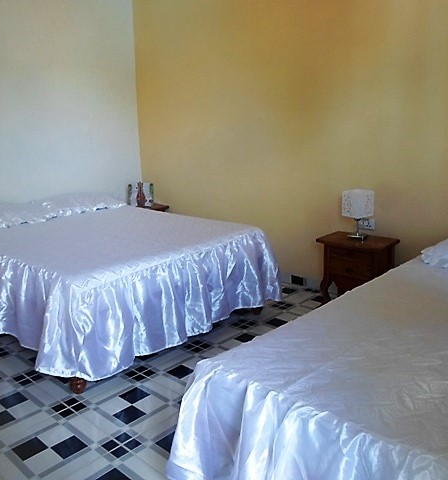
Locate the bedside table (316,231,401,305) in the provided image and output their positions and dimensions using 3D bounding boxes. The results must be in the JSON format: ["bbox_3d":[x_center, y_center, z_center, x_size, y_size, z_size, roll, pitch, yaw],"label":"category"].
[{"bbox_3d":[0.924,0.259,3.238,0.466,0.533,0.340,11,17,41],"label":"bedside table"}]

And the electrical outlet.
[{"bbox_3d":[1.031,-0.111,3.316,0.120,0.071,0.015,11,17,41],"label":"electrical outlet"}]

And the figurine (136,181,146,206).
[{"bbox_3d":[-0.859,-0.470,4.779,0.088,0.252,0.088,11,17,41],"label":"figurine"}]

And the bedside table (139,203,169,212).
[{"bbox_3d":[-0.863,-0.076,4.817,0.353,0.533,0.462,11,17,41],"label":"bedside table"}]

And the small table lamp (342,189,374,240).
[{"bbox_3d":[0.942,-0.184,3.237,0.147,0.330,0.147,11,17,41],"label":"small table lamp"}]

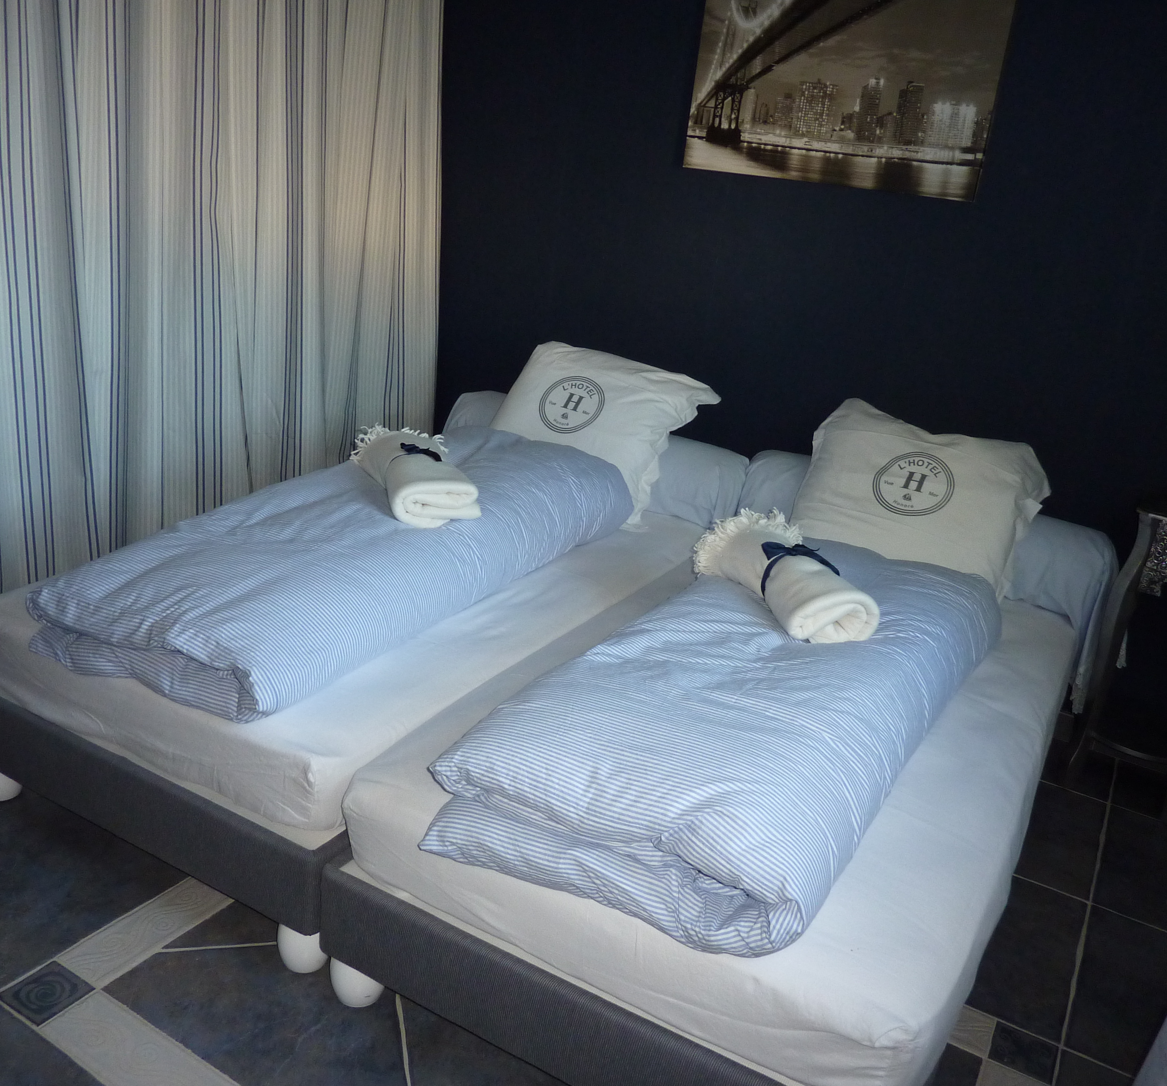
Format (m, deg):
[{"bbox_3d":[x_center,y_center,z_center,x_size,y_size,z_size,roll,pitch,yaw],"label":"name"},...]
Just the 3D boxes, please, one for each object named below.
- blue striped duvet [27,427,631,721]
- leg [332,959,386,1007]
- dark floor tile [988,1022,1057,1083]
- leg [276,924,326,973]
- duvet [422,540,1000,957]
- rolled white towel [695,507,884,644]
[{"bbox_3d":[-0.447,-0.043,2.529,0.640,0.190,1.620,16,21,23],"label":"blue striped duvet"},{"bbox_3d":[-0.374,0.724,1.740,0.092,0.090,0.092,6,19,-2],"label":"leg"},{"bbox_3d":[0.768,0.891,1.823,0.107,0.010,0.107,17,21,26],"label":"dark floor tile"},{"bbox_3d":[-0.479,0.691,1.796,0.092,0.090,0.092,16,21,25],"label":"leg"},{"bbox_3d":[0.377,0.217,2.076,0.640,0.190,1.580,16,21,25],"label":"duvet"},{"bbox_3d":[0.421,0.068,2.141,0.190,0.130,0.410,1,20,-16],"label":"rolled white towel"}]

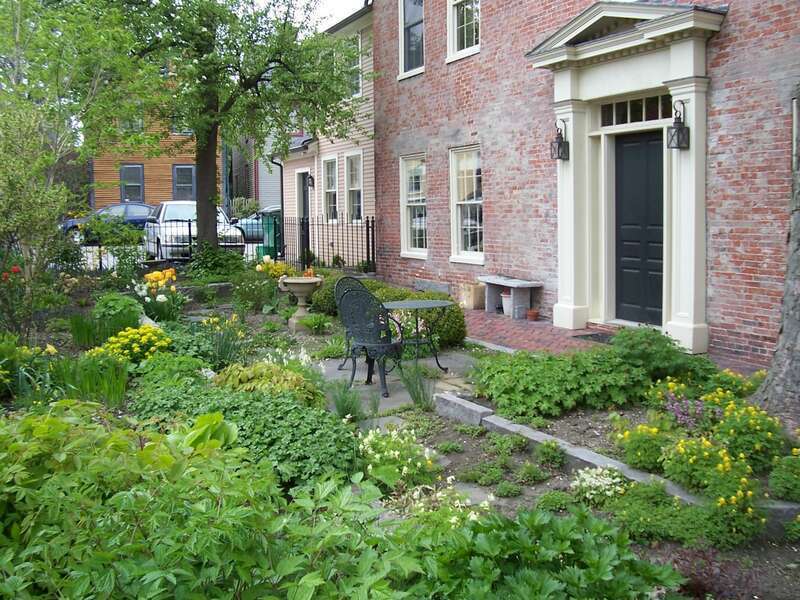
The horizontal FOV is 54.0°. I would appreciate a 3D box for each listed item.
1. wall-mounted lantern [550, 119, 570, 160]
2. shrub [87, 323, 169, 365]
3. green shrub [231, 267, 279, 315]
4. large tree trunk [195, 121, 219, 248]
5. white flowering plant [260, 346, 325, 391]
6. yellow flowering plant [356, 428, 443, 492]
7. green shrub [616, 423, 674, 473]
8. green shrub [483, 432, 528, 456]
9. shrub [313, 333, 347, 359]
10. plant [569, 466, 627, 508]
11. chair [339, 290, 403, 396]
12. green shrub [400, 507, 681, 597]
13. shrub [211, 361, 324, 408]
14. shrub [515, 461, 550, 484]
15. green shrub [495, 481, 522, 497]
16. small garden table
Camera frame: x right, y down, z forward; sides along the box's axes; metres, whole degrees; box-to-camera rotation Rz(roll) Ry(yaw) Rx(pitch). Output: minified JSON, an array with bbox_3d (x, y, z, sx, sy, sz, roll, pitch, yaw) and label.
[{"bbox_3d":[1.978,-1.978,9.684,0.220,0.480,0.180,-4,7,-27],"label":"wall-mounted lantern"},{"bbox_3d":[-2.806,0.462,8.150,0.840,0.380,0.700,-3,7,-19],"label":"shrub"},{"bbox_3d":[-2.310,-0.128,12.474,0.752,0.673,0.693,-2,6,-10],"label":"green shrub"},{"bbox_3d":[-3.324,-1.950,13.500,0.360,2.350,0.360,-1,6,0],"label":"large tree trunk"},{"bbox_3d":[-1.026,0.645,7.500,0.580,0.380,0.500,-1,6,0],"label":"white flowering plant"},{"bbox_3d":[-0.006,0.930,4.781,0.480,0.340,0.450,-1,6,0],"label":"yellow flowering plant"},{"bbox_3d":[1.423,0.832,4.587,0.330,0.240,0.310,1,7,17],"label":"green shrub"},{"bbox_3d":[0.718,0.980,5.350,0.300,0.110,0.260,-1,6,0],"label":"green shrub"},{"bbox_3d":[-0.795,0.514,8.860,0.406,0.267,0.376,-2,6,-5],"label":"shrub"},{"bbox_3d":[1.150,1.065,4.554,0.346,0.168,0.327,0,6,14],"label":"plant"},{"bbox_3d":[-0.209,0.359,6.936,0.500,0.880,0.540,4,8,36],"label":"chair"},{"bbox_3d":[0.547,0.983,3.060,1.020,0.340,0.600,0,6,10],"label":"green shrub"},{"bbox_3d":[-1.071,0.680,6.400,0.880,0.300,0.650,-2,6,-10],"label":"shrub"},{"bbox_3d":[0.801,1.043,4.750,0.210,0.110,0.200,-1,6,0],"label":"shrub"},{"bbox_3d":[0.645,1.121,4.673,0.163,0.074,0.153,0,6,8],"label":"green shrub"},{"bbox_3d":[0.182,0.405,8.089,0.740,0.690,0.740,-1,6,0],"label":"small garden table"}]

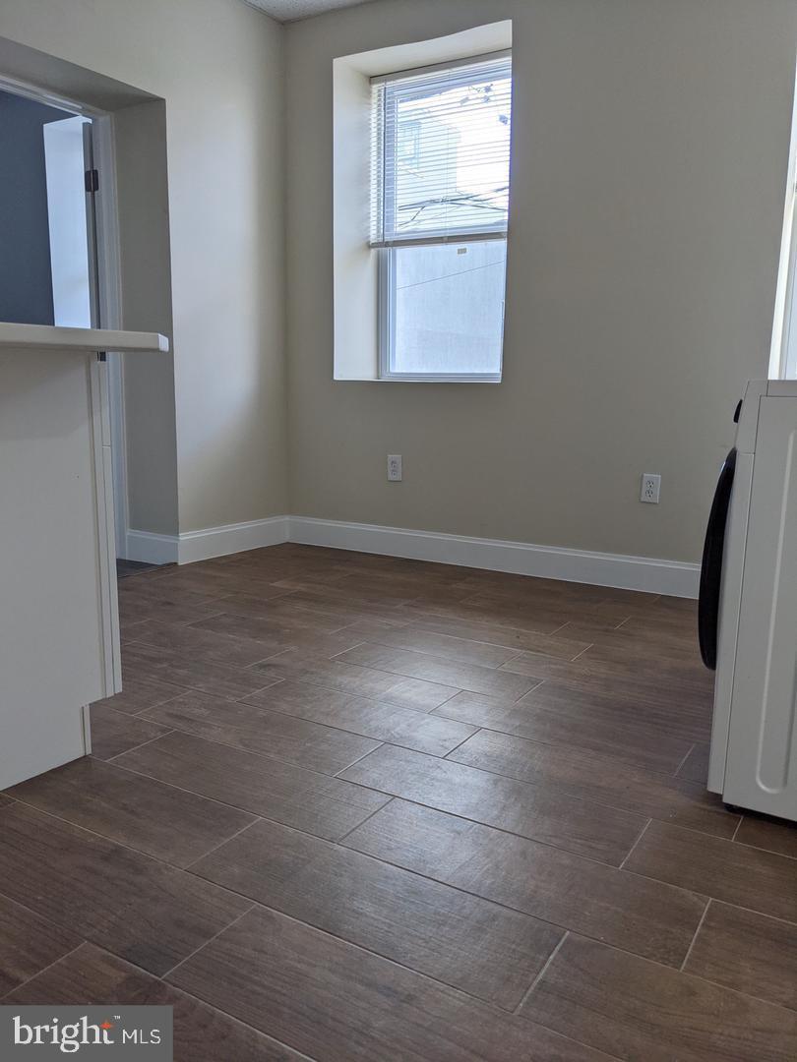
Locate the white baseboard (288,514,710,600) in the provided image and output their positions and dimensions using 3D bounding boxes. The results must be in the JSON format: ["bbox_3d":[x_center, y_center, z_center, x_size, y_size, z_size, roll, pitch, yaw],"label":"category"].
[{"bbox_3d":[0.351,0.098,3.771,2.153,0.143,0.020,7,12,31],"label":"white baseboard"}]

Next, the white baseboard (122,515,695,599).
[{"bbox_3d":[-0.004,0.134,3.538,2.433,0.143,0.791,7,12,31],"label":"white baseboard"}]

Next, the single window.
[{"bbox_3d":[0.238,-1.449,3.981,0.866,1.439,0.110,7,12,31],"label":"single window"}]

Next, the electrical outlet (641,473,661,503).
[{"bbox_3d":[1.015,-0.170,3.319,0.070,0.114,0.012,7,12,31],"label":"electrical outlet"}]

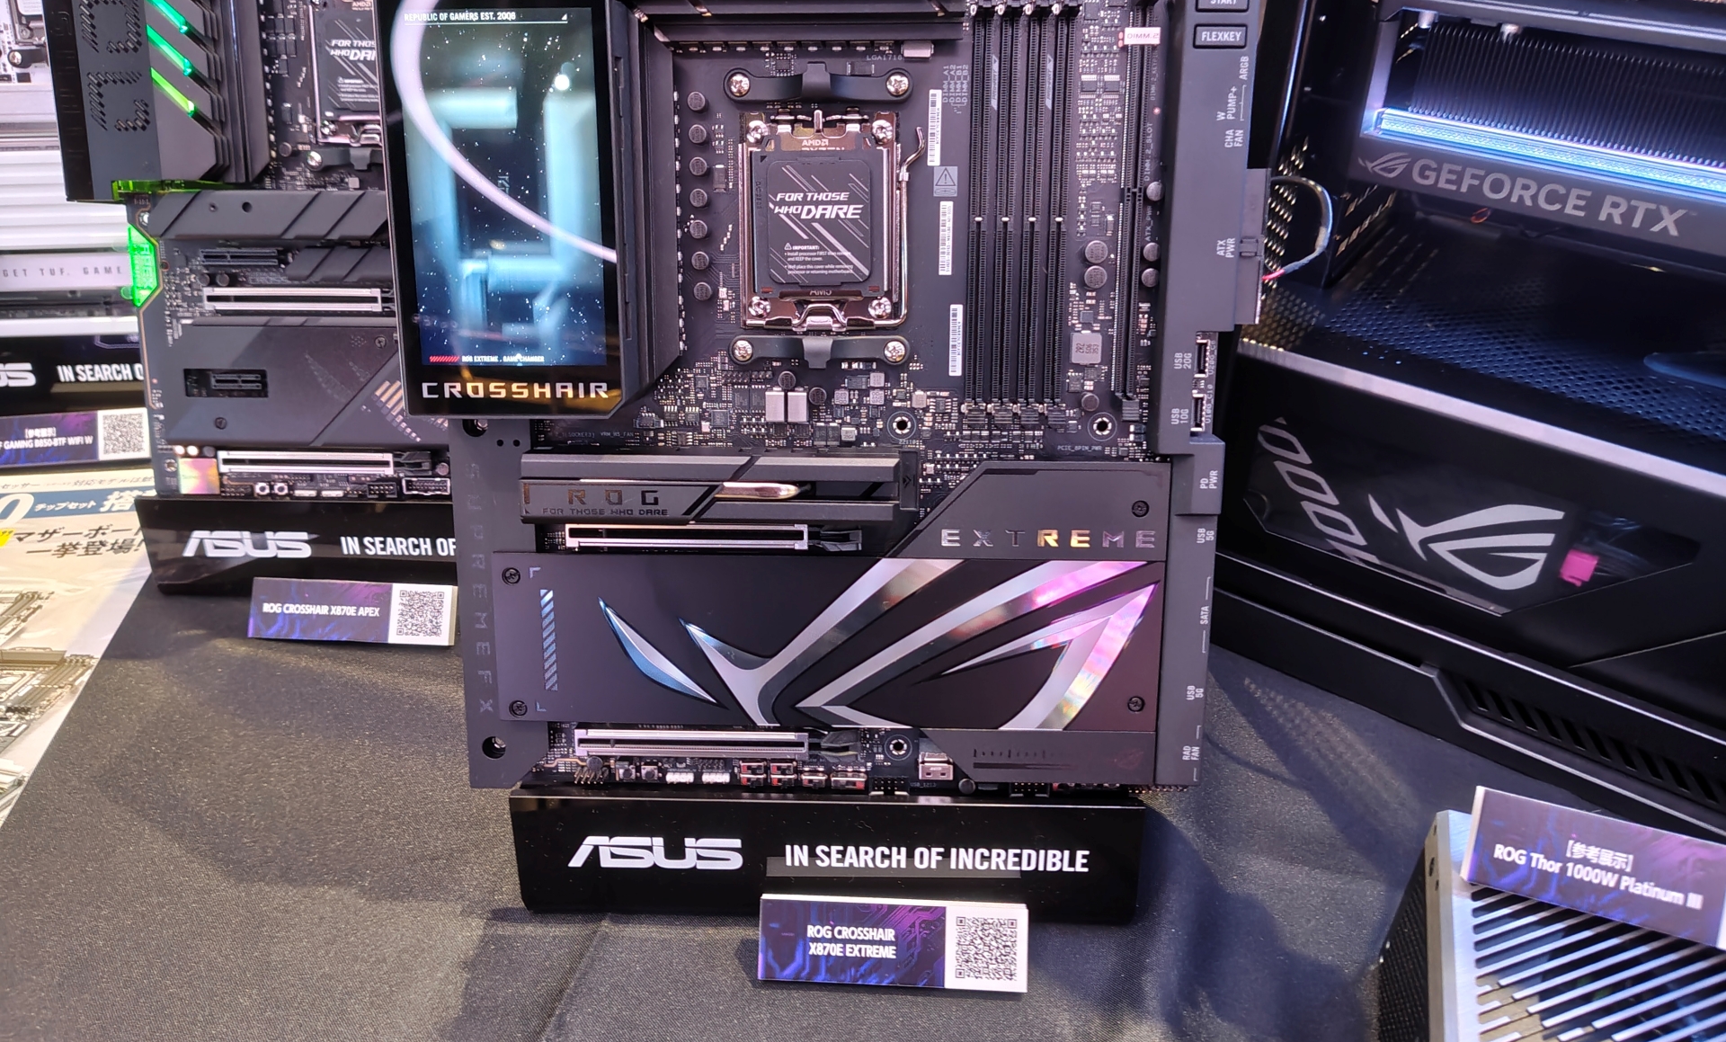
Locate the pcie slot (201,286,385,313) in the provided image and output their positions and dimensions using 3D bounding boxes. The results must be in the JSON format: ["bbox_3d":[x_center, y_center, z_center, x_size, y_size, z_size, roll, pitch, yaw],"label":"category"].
[{"bbox_3d":[-0.282,-0.111,0.599,0.089,0.010,0.011,0,10,1],"label":"pcie slot"}]

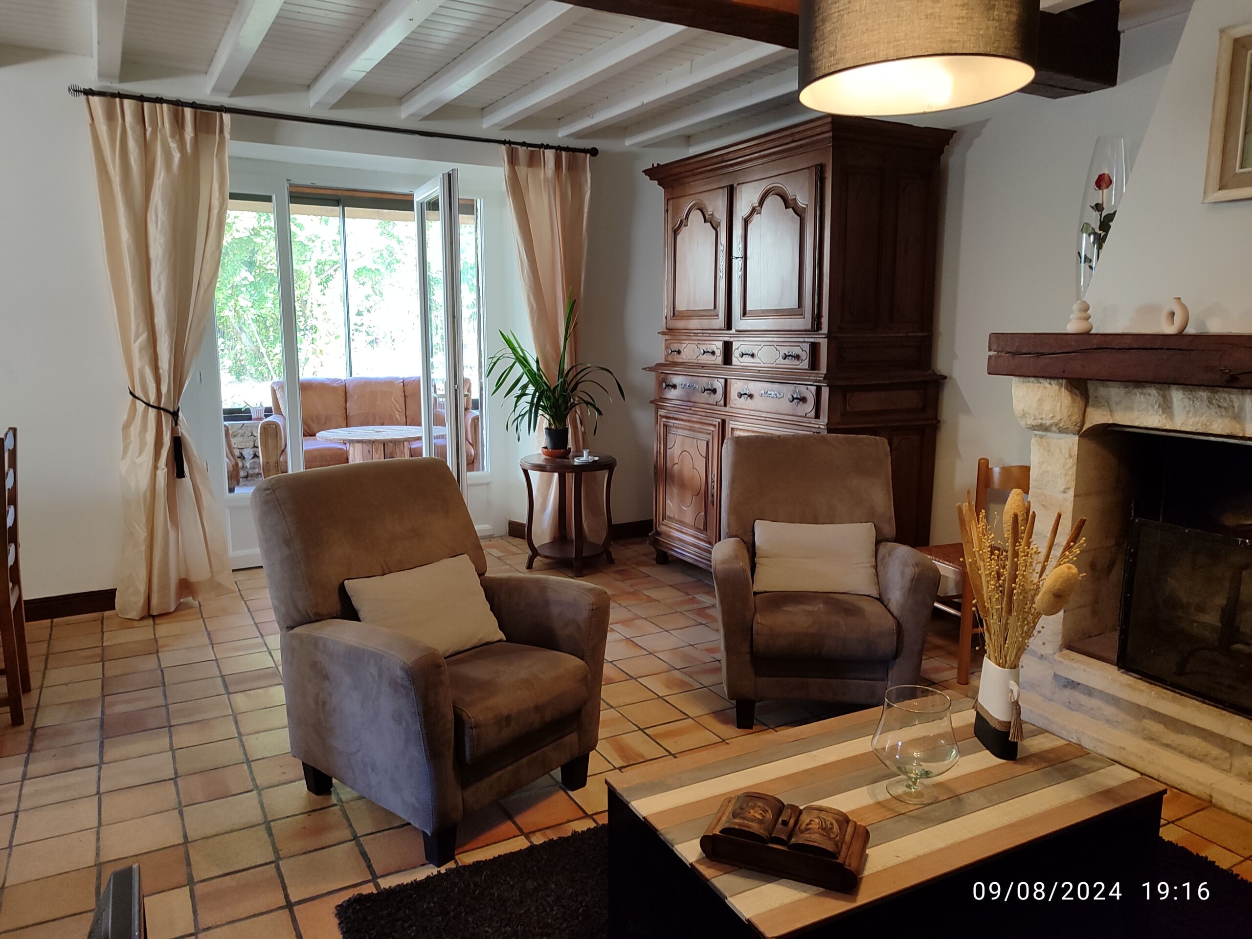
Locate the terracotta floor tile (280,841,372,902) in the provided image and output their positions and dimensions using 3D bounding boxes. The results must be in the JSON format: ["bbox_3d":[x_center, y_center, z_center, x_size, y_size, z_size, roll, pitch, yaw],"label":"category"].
[{"bbox_3d":[-0.806,1.079,2.427,0.200,0.015,0.200,-5,11,-29],"label":"terracotta floor tile"}]

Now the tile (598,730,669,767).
[{"bbox_3d":[0.016,0.970,3.119,0.200,0.015,0.200,-5,11,-29],"label":"tile"}]

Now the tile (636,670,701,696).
[{"bbox_3d":[0.175,0.854,3.587,0.198,0.015,0.198,-5,10,-29],"label":"tile"}]

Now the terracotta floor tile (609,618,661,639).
[{"bbox_3d":[0.059,0.771,4.327,0.200,0.015,0.200,-5,11,-29],"label":"terracotta floor tile"}]

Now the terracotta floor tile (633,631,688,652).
[{"bbox_3d":[0.152,0.780,4.045,0.198,0.015,0.198,-5,10,-29],"label":"terracotta floor tile"}]

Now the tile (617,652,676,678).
[{"bbox_3d":[0.079,0.848,3.864,0.200,0.015,0.200,-5,11,-29],"label":"tile"}]

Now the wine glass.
[{"bbox_3d":[0.626,0.597,1.956,0.181,0.214,0.181,0,9,0],"label":"wine glass"}]

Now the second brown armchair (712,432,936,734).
[{"bbox_3d":[0.694,0.374,3.401,0.740,0.960,0.800,1,9,5],"label":"second brown armchair"}]

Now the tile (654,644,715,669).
[{"bbox_3d":[0.255,0.813,3.881,0.200,0.018,0.200,-5,11,-29],"label":"tile"}]

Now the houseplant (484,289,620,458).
[{"bbox_3d":[-0.407,-0.534,5.258,0.790,0.930,0.650,0,9,0],"label":"houseplant"}]

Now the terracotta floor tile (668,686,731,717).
[{"bbox_3d":[0.284,0.908,3.504,0.200,0.015,0.200,-5,11,-29],"label":"terracotta floor tile"}]

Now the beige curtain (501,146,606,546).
[{"bbox_3d":[-0.410,-0.665,5.419,0.640,2.397,0.200,-5,11,-31],"label":"beige curtain"}]

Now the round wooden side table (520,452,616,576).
[{"bbox_3d":[-0.332,0.259,5.378,0.568,0.649,0.568,0,9,0],"label":"round wooden side table"}]

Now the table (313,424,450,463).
[{"bbox_3d":[-1.907,0.036,7.102,1.030,0.655,1.030,-5,10,-29],"label":"table"}]

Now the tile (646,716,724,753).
[{"bbox_3d":[0.195,0.932,3.151,0.200,0.018,0.200,-5,11,-29],"label":"tile"}]

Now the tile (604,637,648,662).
[{"bbox_3d":[-0.029,0.795,3.943,0.198,0.015,0.198,-5,10,-29],"label":"tile"}]

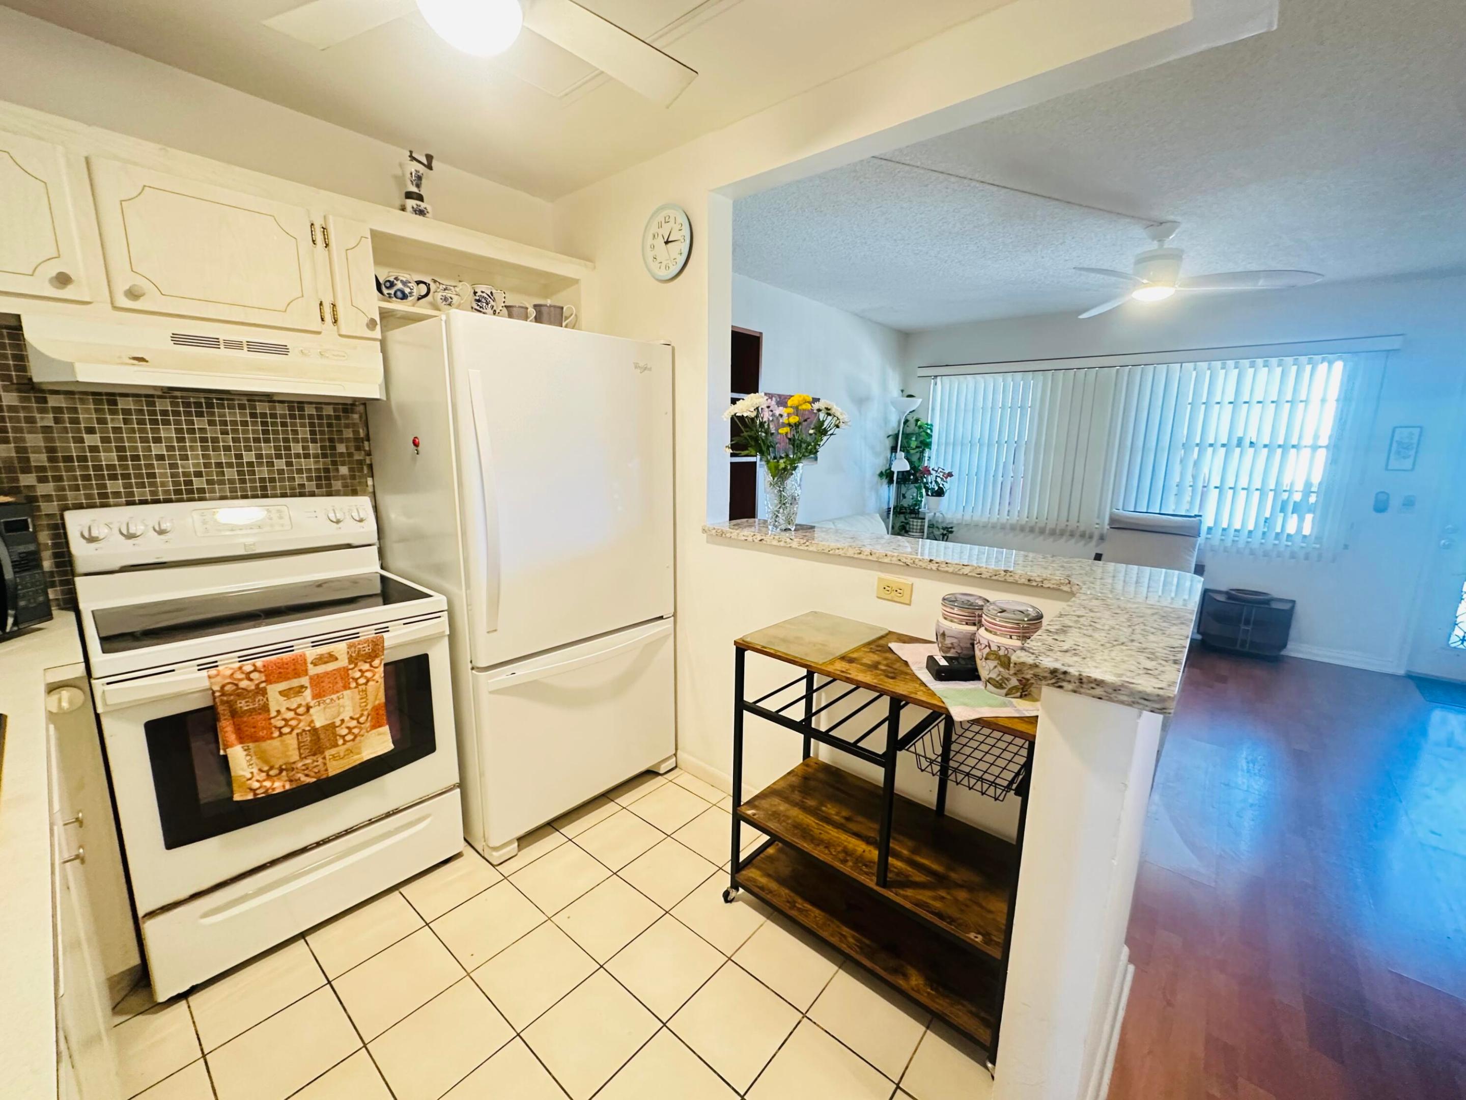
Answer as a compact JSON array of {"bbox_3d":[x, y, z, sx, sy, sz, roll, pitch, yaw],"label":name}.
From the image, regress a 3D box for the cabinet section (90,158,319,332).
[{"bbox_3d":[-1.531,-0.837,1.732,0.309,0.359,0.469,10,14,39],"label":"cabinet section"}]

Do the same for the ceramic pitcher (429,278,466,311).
[{"bbox_3d":[-1.044,-0.931,2.201,0.110,0.138,0.151,10,14,39],"label":"ceramic pitcher"}]

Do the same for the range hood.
[{"bbox_3d":[-1.480,-0.536,1.742,0.459,0.165,0.768,10,14,39],"label":"range hood"}]

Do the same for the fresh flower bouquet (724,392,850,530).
[{"bbox_3d":[0.206,-0.325,2.222,0.449,0.513,0.399,2,11,5],"label":"fresh flower bouquet"}]

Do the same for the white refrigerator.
[{"bbox_3d":[-0.788,0.091,2.353,0.818,1.765,0.833,11,15,41],"label":"white refrigerator"}]

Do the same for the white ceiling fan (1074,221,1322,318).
[{"bbox_3d":[2.000,-1.328,2.724,1.117,0.344,1.117,10,14,39],"label":"white ceiling fan"}]

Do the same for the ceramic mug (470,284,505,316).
[{"bbox_3d":[-0.955,-0.953,2.313,0.105,0.142,0.145,10,14,39],"label":"ceramic mug"}]

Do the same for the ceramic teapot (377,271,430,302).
[{"bbox_3d":[-1.156,-0.903,2.072,0.125,0.128,0.199,10,14,39],"label":"ceramic teapot"}]

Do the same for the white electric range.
[{"bbox_3d":[-1.388,0.474,1.844,0.678,1.180,0.762,11,15,41],"label":"white electric range"}]

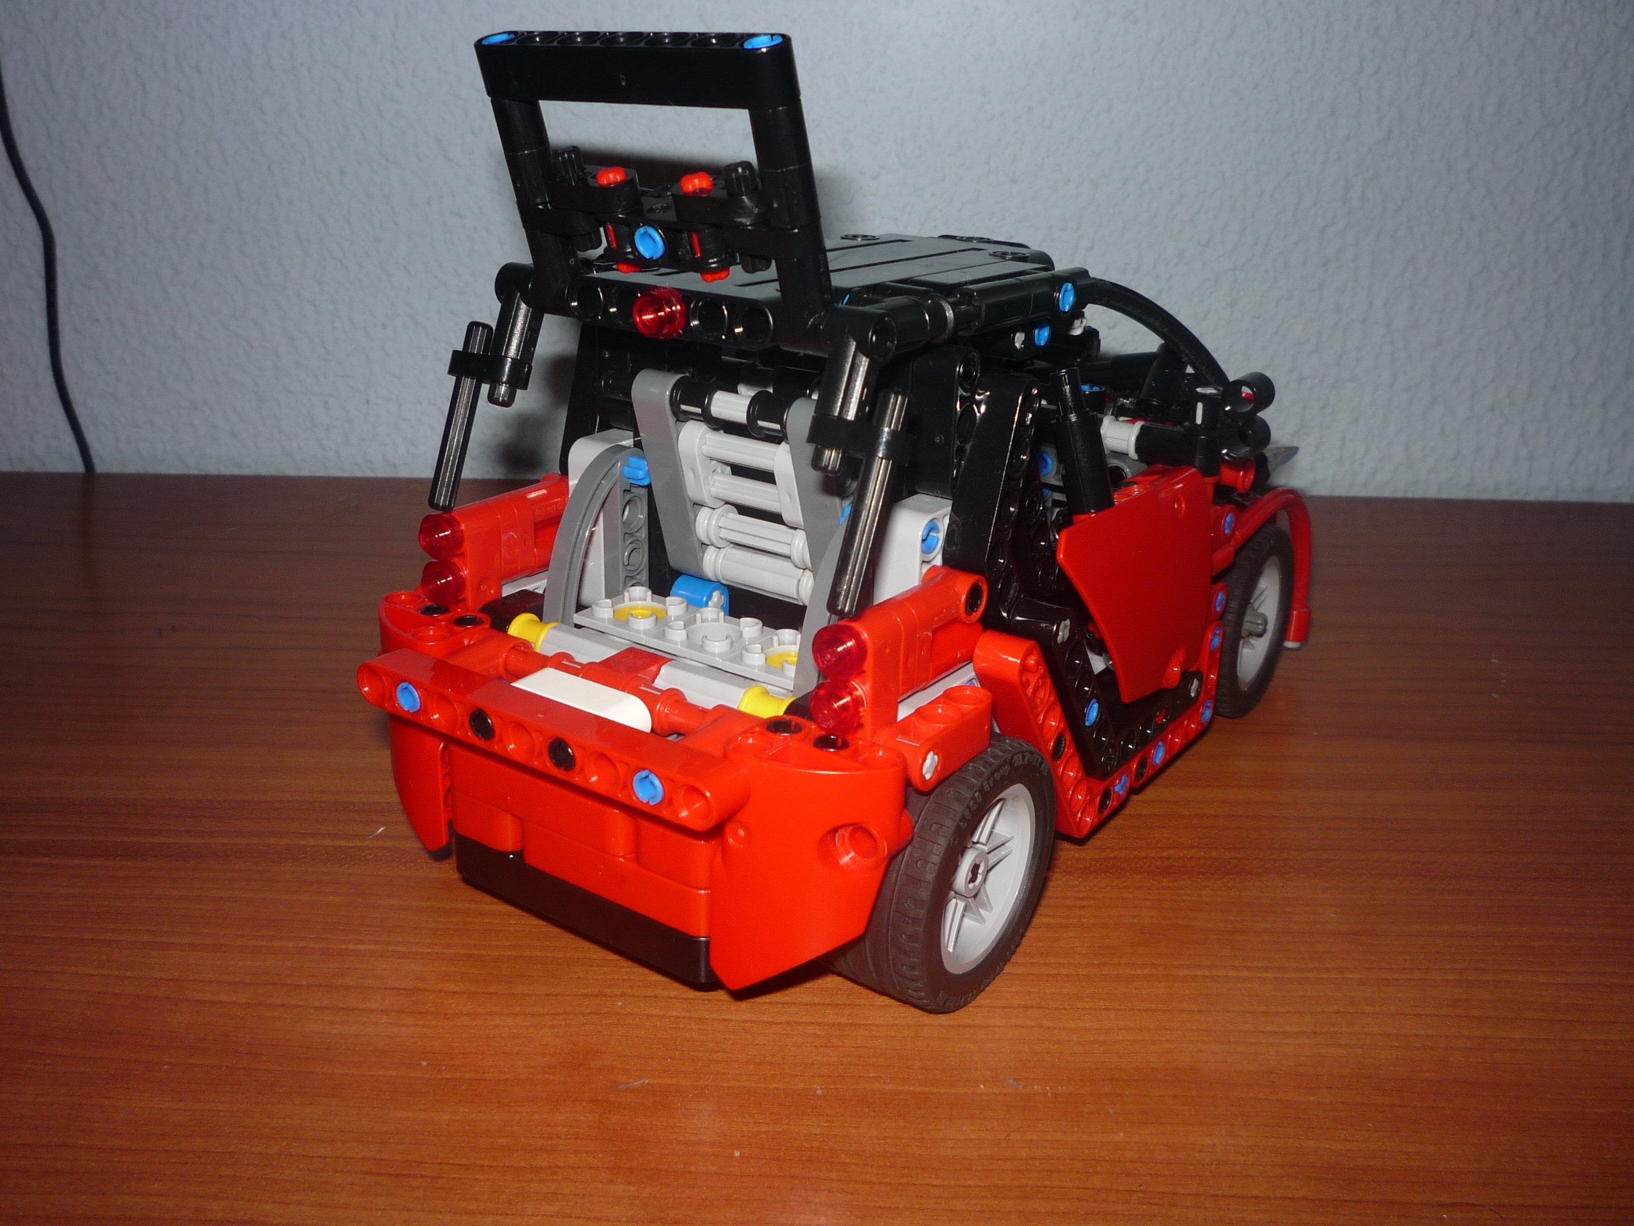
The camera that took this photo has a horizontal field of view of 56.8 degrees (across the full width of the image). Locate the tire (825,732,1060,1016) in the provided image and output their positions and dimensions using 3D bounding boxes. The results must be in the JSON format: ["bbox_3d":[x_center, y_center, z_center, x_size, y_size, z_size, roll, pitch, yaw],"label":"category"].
[{"bbox_3d":[0.018,0.038,0.236,0.022,0.043,0.043,15,25,31],"label":"tire"}]

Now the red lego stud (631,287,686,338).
[{"bbox_3d":[-0.023,-0.045,0.224,0.008,0.008,0.005,15,25,31],"label":"red lego stud"}]

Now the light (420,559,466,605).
[{"bbox_3d":[-0.063,-0.005,0.253,0.008,0.008,0.005,15,25,31],"label":"light"}]

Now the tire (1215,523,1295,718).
[{"bbox_3d":[0.088,0.000,0.336,0.022,0.043,0.043,15,25,31],"label":"tire"}]

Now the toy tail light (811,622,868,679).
[{"bbox_3d":[0.003,0.006,0.209,0.008,0.008,0.005,15,25,31],"label":"toy tail light"}]

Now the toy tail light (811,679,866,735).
[{"bbox_3d":[0.003,0.013,0.212,0.008,0.008,0.005,15,25,31],"label":"toy tail light"}]

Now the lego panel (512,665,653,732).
[{"bbox_3d":[-0.036,0.015,0.228,0.024,0.008,0.008,15,25,31],"label":"lego panel"}]

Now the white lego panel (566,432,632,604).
[{"bbox_3d":[-0.037,-0.017,0.276,0.008,0.032,0.016,15,25,31],"label":"white lego panel"}]

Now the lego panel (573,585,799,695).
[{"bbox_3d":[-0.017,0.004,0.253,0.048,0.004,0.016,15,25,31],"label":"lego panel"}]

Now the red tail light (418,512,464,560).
[{"bbox_3d":[-0.063,-0.012,0.250,0.008,0.008,0.005,15,25,31],"label":"red tail light"}]

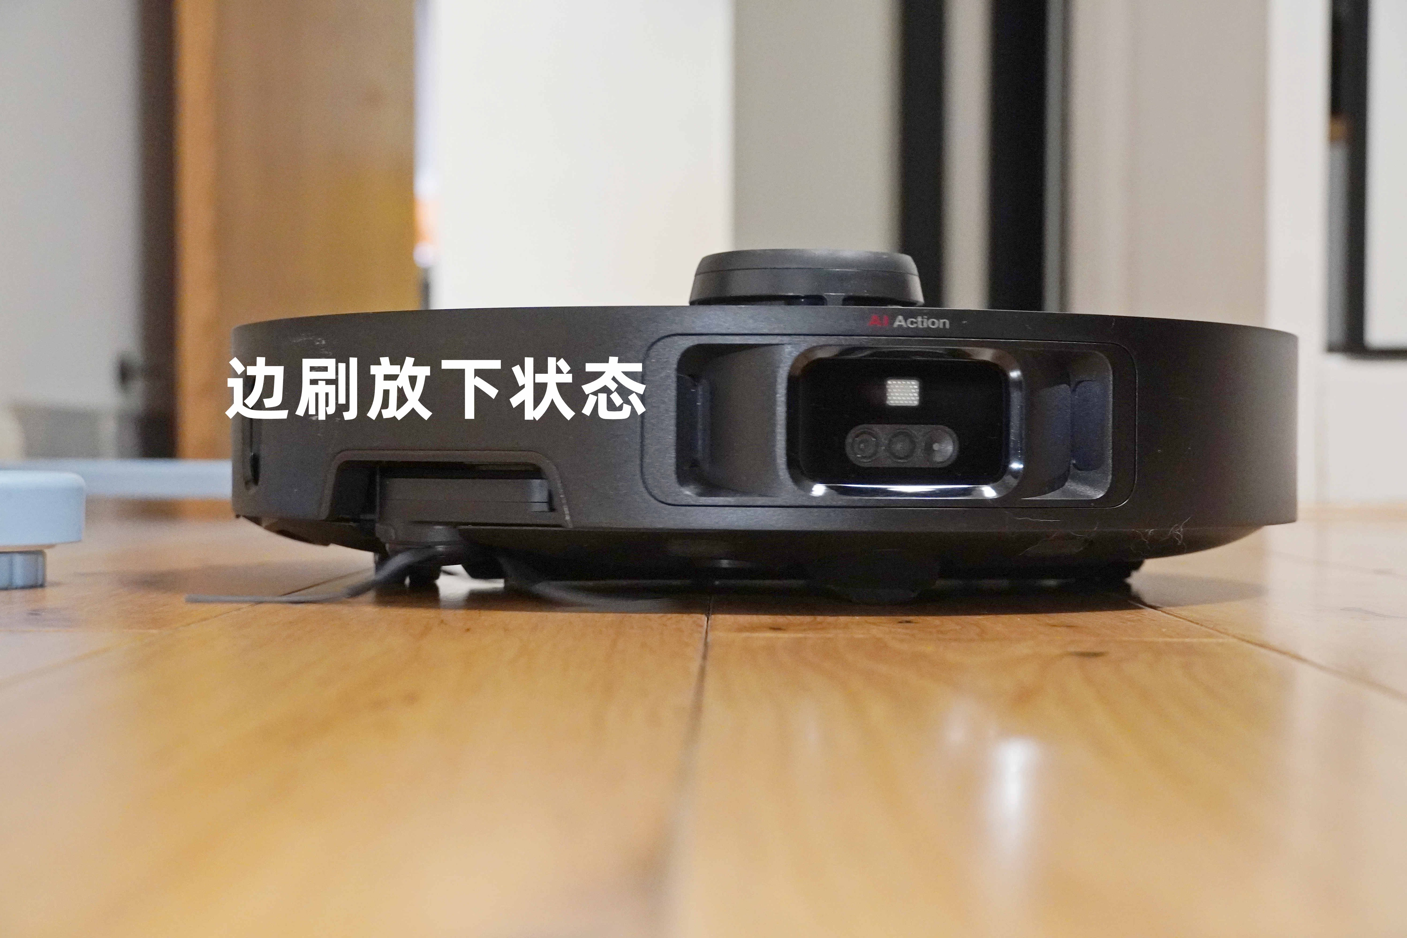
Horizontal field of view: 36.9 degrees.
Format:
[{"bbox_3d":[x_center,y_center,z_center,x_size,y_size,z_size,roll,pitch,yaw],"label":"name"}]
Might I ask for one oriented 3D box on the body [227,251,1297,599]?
[{"bbox_3d":[0.020,-0.013,0.715,0.350,0.103,0.350,0,1,-11],"label":"body"}]

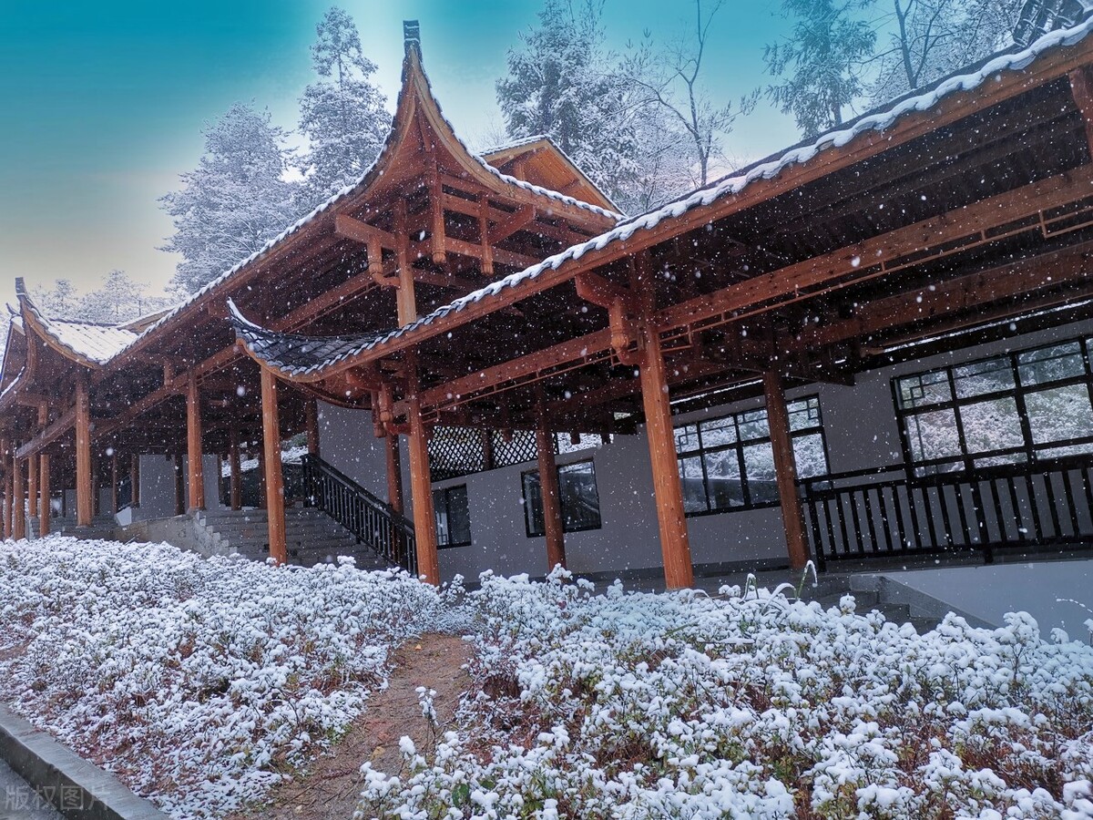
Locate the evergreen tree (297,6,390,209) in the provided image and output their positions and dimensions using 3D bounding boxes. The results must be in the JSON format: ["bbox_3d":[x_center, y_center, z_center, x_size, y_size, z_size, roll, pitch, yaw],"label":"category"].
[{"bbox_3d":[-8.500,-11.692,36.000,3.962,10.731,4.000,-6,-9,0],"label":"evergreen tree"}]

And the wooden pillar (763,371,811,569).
[{"bbox_3d":[3.163,0.732,11.250,0.280,2.651,0.280,4,-14,-45],"label":"wooden pillar"}]

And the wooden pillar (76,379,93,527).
[{"bbox_3d":[-11.282,0.961,20.784,0.290,3.769,0.290,3,-12,-45],"label":"wooden pillar"}]

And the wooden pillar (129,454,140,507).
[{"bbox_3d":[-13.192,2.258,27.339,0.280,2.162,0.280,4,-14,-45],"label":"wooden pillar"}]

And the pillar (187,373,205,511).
[{"bbox_3d":[-7.447,0.623,18.045,0.280,2.933,0.280,4,-14,-45],"label":"pillar"}]

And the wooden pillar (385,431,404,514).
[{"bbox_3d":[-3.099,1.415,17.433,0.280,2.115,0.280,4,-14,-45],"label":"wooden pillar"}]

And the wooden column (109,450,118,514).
[{"bbox_3d":[-15.517,2.649,30.695,0.240,2.409,0.240,-15,-14,42],"label":"wooden column"}]

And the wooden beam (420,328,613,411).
[{"bbox_3d":[-0.430,-0.525,11.141,0.190,0.250,4.000,4,-14,-45],"label":"wooden beam"}]

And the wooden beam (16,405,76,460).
[{"bbox_3d":[-13.817,0.735,23.465,0.250,0.420,5.608,3,-12,-45],"label":"wooden beam"}]

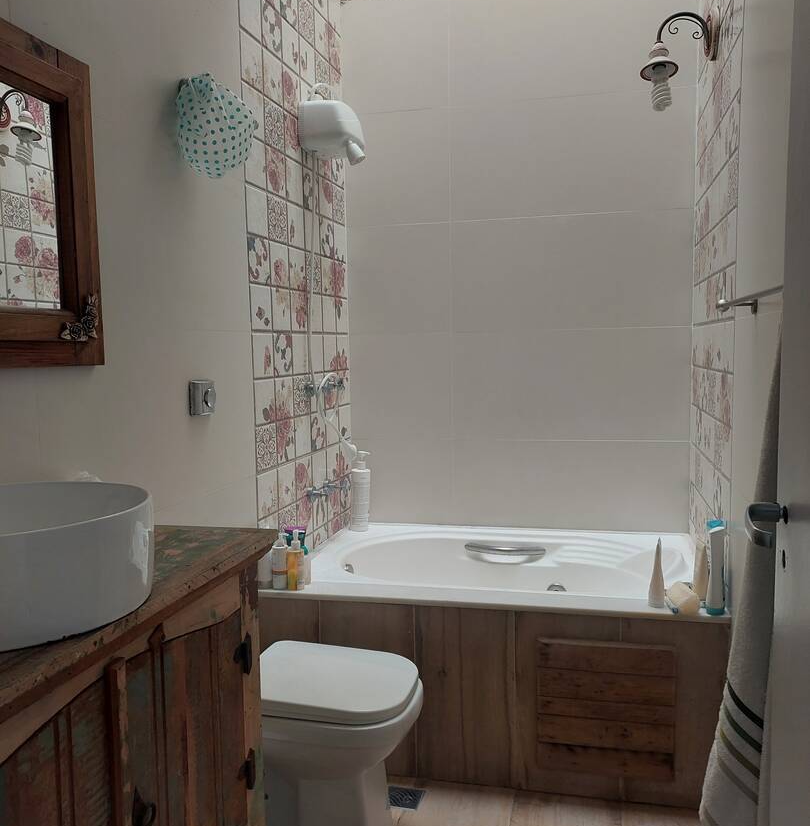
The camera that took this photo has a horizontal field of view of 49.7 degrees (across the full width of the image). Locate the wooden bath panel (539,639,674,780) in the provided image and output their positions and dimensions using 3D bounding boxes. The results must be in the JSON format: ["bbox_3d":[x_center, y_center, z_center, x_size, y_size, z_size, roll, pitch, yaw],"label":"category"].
[{"bbox_3d":[0.556,0.823,2.429,0.376,0.373,0.020,0,5,13],"label":"wooden bath panel"}]

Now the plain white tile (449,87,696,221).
[{"bbox_3d":[0.624,-0.964,3.287,0.908,0.431,0.010,0,5,13],"label":"plain white tile"}]

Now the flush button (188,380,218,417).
[{"bbox_3d":[-0.511,-0.040,2.220,0.036,0.087,0.080,0,5,13],"label":"flush button"}]

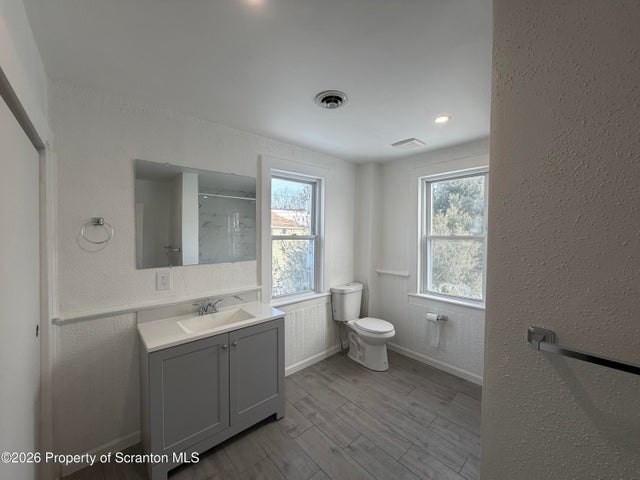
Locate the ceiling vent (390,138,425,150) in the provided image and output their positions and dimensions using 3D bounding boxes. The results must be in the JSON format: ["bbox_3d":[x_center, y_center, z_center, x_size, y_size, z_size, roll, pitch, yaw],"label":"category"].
[{"bbox_3d":[0.864,-0.926,2.525,0.236,0.028,0.241,-2,3,-41],"label":"ceiling vent"}]

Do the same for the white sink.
[{"bbox_3d":[-0.750,0.645,1.904,0.477,0.125,0.291,-2,3,-41],"label":"white sink"}]

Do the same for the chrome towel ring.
[{"bbox_3d":[-1.404,-0.059,1.634,0.152,0.167,0.071,-2,3,-41],"label":"chrome towel ring"}]

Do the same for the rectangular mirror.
[{"bbox_3d":[-0.928,-0.185,2.087,0.910,0.759,0.014,-2,3,-41],"label":"rectangular mirror"}]

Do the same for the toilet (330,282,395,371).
[{"bbox_3d":[0.501,0.982,2.913,0.398,0.810,0.707,-2,3,-41],"label":"toilet"}]

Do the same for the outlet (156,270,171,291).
[{"bbox_3d":[-1.154,0.303,1.909,0.084,0.136,0.010,-2,3,-41],"label":"outlet"}]

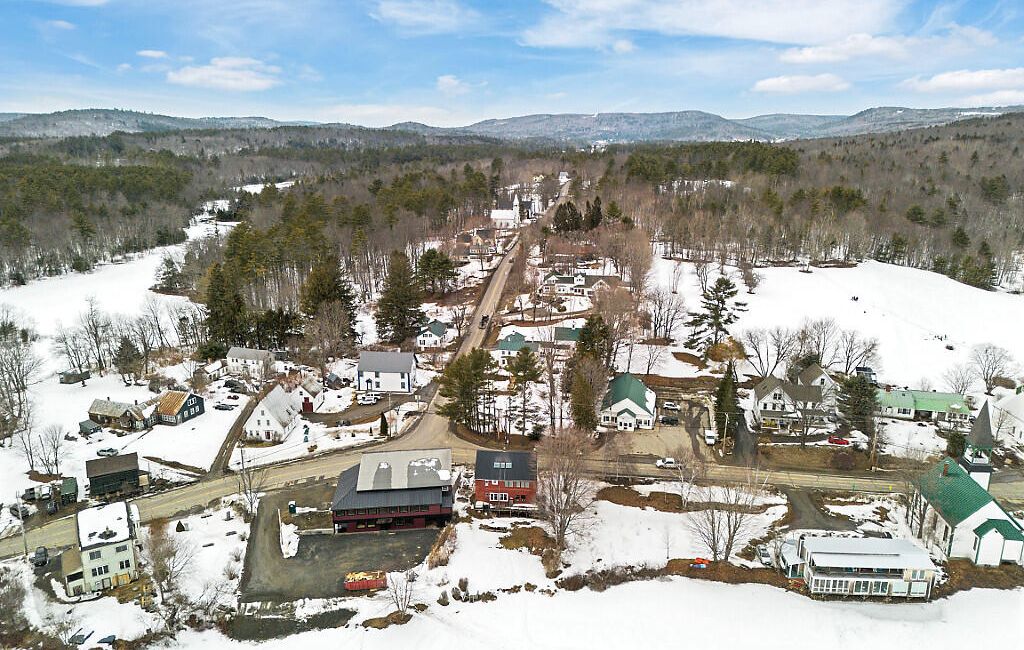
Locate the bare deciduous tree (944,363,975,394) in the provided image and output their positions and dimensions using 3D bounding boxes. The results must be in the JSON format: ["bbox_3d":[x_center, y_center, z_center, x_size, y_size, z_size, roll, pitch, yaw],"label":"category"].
[{"bbox_3d":[120.440,15.020,191.780,8.630,9.710,8.630,0,15,0],"label":"bare deciduous tree"}]

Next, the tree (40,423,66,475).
[{"bbox_3d":[-99.990,27.150,154.500,6.090,12.210,5.790,0,14,0],"label":"tree"}]

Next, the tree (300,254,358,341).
[{"bbox_3d":[-60.250,-8.360,234.400,19.150,29.360,18.190,0,14,0],"label":"tree"}]

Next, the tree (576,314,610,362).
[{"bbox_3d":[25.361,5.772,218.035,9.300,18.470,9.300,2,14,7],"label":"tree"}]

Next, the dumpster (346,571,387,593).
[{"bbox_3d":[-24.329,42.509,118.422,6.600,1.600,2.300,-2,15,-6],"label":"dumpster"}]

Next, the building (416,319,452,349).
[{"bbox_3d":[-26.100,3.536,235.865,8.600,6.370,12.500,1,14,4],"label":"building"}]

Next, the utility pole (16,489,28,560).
[{"bbox_3d":[-83.166,33.699,120.288,0.500,12.380,0.500,-10,17,-36],"label":"utility pole"}]

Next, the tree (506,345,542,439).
[{"bbox_3d":[2.859,16.345,167.401,8.000,23.890,8.000,1,14,1],"label":"tree"}]

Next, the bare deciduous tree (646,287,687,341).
[{"bbox_3d":[52.618,-3.672,242.377,12.000,18.570,11.000,4,14,12],"label":"bare deciduous tree"}]

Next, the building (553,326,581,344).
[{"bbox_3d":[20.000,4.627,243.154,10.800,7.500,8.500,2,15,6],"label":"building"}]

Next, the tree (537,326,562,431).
[{"bbox_3d":[9.402,13.370,172.545,6.500,27.300,6.500,1,14,3],"label":"tree"}]

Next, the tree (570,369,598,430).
[{"bbox_3d":[17.980,18.430,176.030,6.940,16.020,6.600,0,14,0],"label":"tree"}]

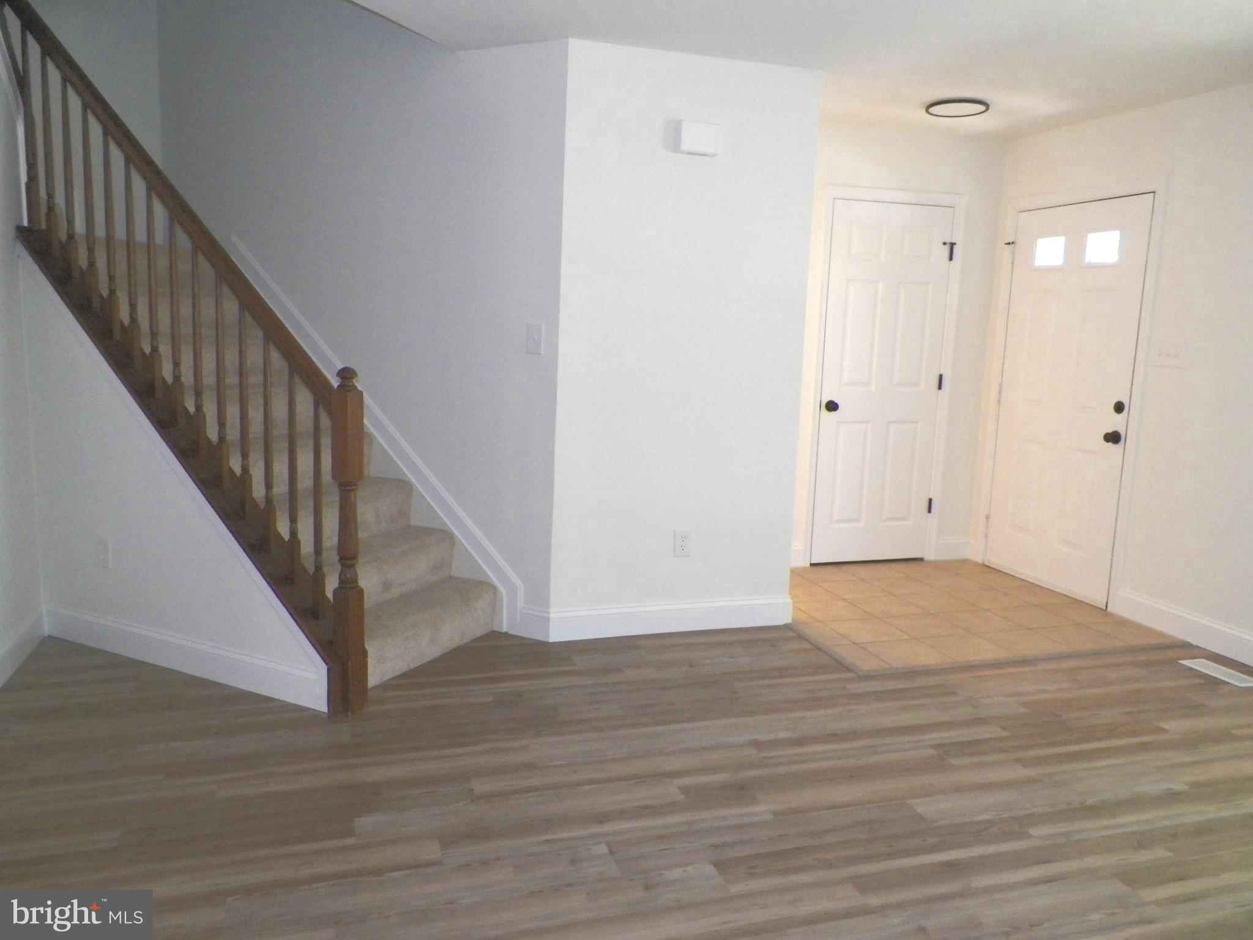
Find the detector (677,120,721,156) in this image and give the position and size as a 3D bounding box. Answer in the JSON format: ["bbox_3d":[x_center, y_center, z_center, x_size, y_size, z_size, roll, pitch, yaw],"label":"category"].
[{"bbox_3d":[0.295,-1.348,3.688,0.164,0.120,0.050,-1,10,-17],"label":"detector"}]

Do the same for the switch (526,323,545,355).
[{"bbox_3d":[-0.378,-0.538,3.724,0.074,0.120,0.015,6,10,23],"label":"switch"}]

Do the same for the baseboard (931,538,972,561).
[{"bbox_3d":[1.971,0.485,5.472,0.235,0.130,0.018,-1,10,-17],"label":"baseboard"}]

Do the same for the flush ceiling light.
[{"bbox_3d":[1.569,-1.725,4.290,0.298,0.030,0.298,-1,10,-17],"label":"flush ceiling light"}]

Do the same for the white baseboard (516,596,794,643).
[{"bbox_3d":[0.157,0.654,4.063,1.265,0.133,0.120,-1,10,-17],"label":"white baseboard"}]

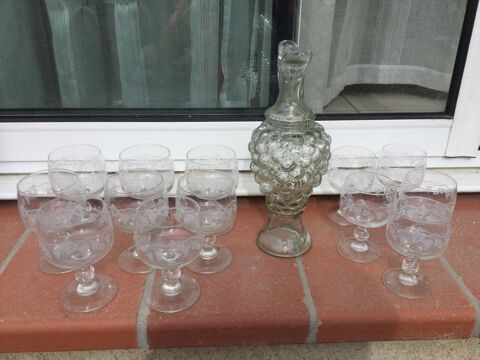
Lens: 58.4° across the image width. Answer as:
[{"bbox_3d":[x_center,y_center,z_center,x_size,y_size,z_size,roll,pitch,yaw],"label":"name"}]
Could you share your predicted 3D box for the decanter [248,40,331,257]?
[{"bbox_3d":[0.072,-0.041,0.627,0.120,0.309,0.120,8,27,16],"label":"decanter"}]

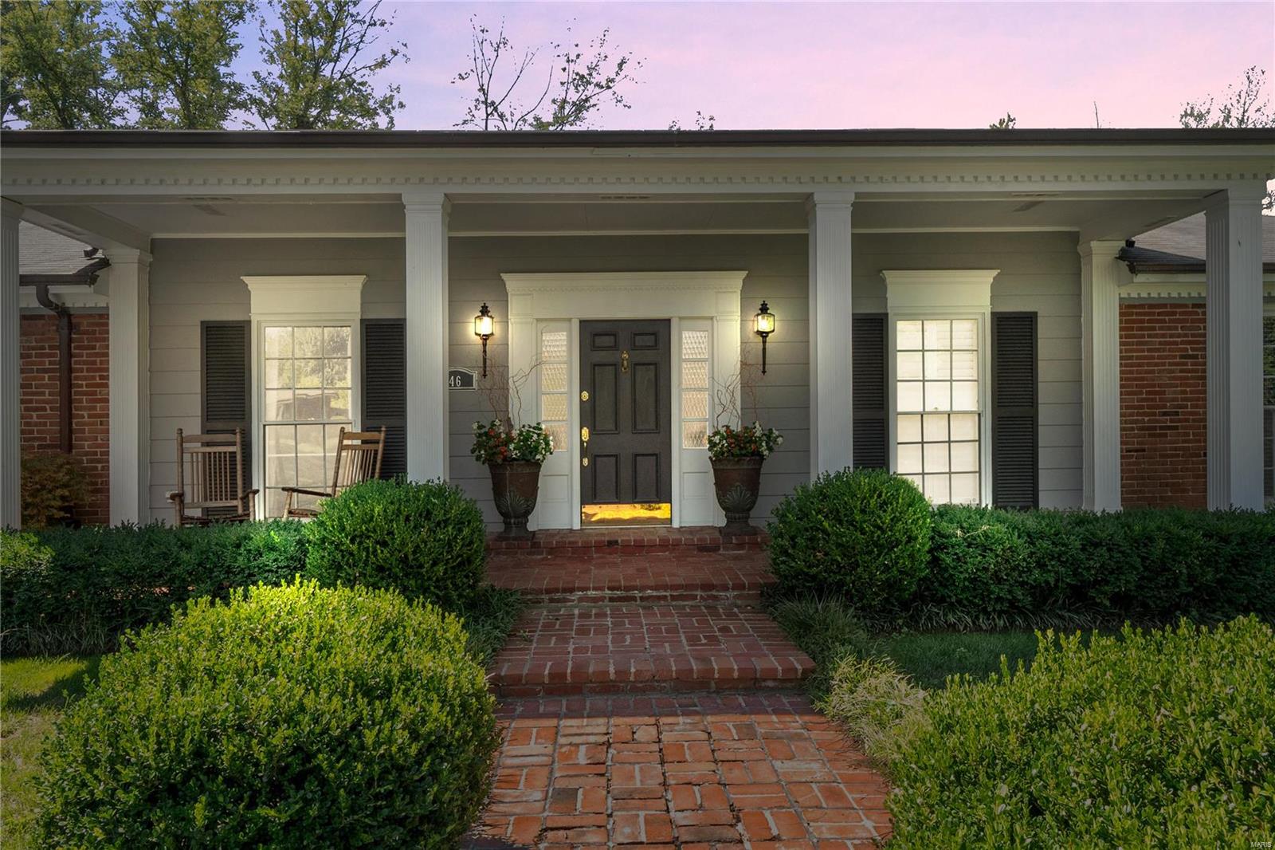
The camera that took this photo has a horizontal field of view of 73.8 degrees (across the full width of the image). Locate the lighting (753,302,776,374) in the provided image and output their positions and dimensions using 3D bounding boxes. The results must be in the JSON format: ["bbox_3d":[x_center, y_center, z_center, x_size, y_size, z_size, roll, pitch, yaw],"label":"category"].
[{"bbox_3d":[1.202,-0.823,8.030,0.200,0.700,0.240,-1,0,-3],"label":"lighting"}]

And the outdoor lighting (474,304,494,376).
[{"bbox_3d":[-1.449,-0.802,8.026,0.195,0.701,0.240,-1,0,-3],"label":"outdoor lighting"}]

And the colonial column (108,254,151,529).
[{"bbox_3d":[-4.723,-0.204,7.911,0.300,2.856,0.260,-1,0,-3],"label":"colonial column"}]

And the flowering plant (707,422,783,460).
[{"bbox_3d":[0.971,0.141,7.740,0.660,0.350,0.580,-1,0,-3],"label":"flowering plant"}]

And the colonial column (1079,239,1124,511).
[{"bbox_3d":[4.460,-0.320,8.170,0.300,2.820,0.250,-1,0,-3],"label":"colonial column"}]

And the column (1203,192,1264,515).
[{"bbox_3d":[4.708,-0.343,6.702,0.300,2.921,0.300,-1,0,-3],"label":"column"}]

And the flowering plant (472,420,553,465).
[{"bbox_3d":[-1.124,0.157,7.640,0.700,0.390,0.600,-1,0,-3],"label":"flowering plant"}]

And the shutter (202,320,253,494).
[{"bbox_3d":[-3.820,-0.018,7.890,0.460,1.900,0.045,-1,0,-3],"label":"shutter"}]

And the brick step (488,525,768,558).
[{"bbox_3d":[-0.087,1.108,7.911,2.531,0.130,0.580,-1,0,-3],"label":"brick step"}]

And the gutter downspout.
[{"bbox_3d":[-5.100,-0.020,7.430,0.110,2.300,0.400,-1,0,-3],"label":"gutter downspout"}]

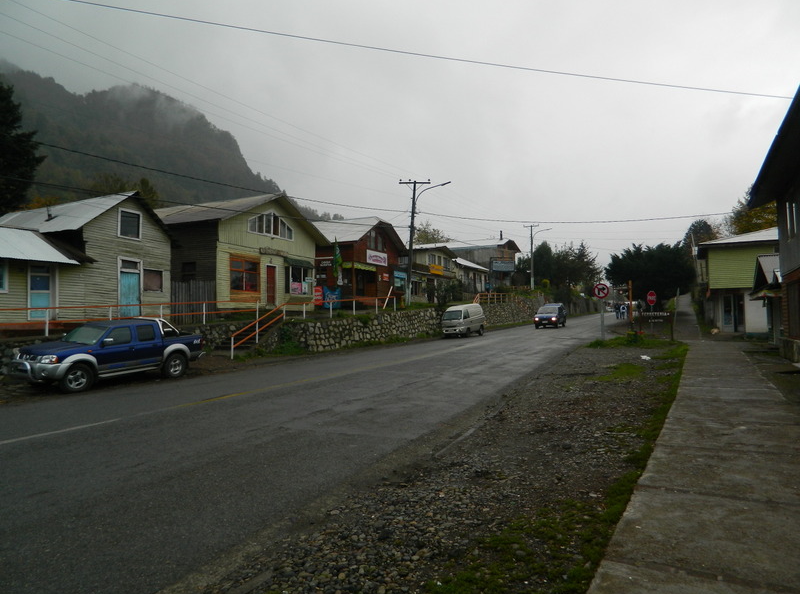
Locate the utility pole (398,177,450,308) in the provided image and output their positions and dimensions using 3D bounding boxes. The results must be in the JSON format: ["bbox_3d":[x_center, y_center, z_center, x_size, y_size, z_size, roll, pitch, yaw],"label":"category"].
[{"bbox_3d":[1.680,-3.670,39.200,3.770,8.650,0.400,-1,-2,27],"label":"utility pole"}]

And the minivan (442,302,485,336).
[{"bbox_3d":[4.100,1.470,36.200,1.700,2.000,4.600,-1,0,24],"label":"minivan"}]

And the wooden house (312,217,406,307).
[{"bbox_3d":[-5.200,-2.500,44.000,9.000,6.600,7.800,-1,-2,25],"label":"wooden house"}]

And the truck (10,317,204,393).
[{"bbox_3d":[-7.880,1.530,16.100,1.810,1.730,5.050,-1,0,28],"label":"truck"}]

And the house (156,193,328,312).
[{"bbox_3d":[-10.860,-2.390,33.400,10.200,6.300,9.600,-1,-2,25],"label":"house"}]

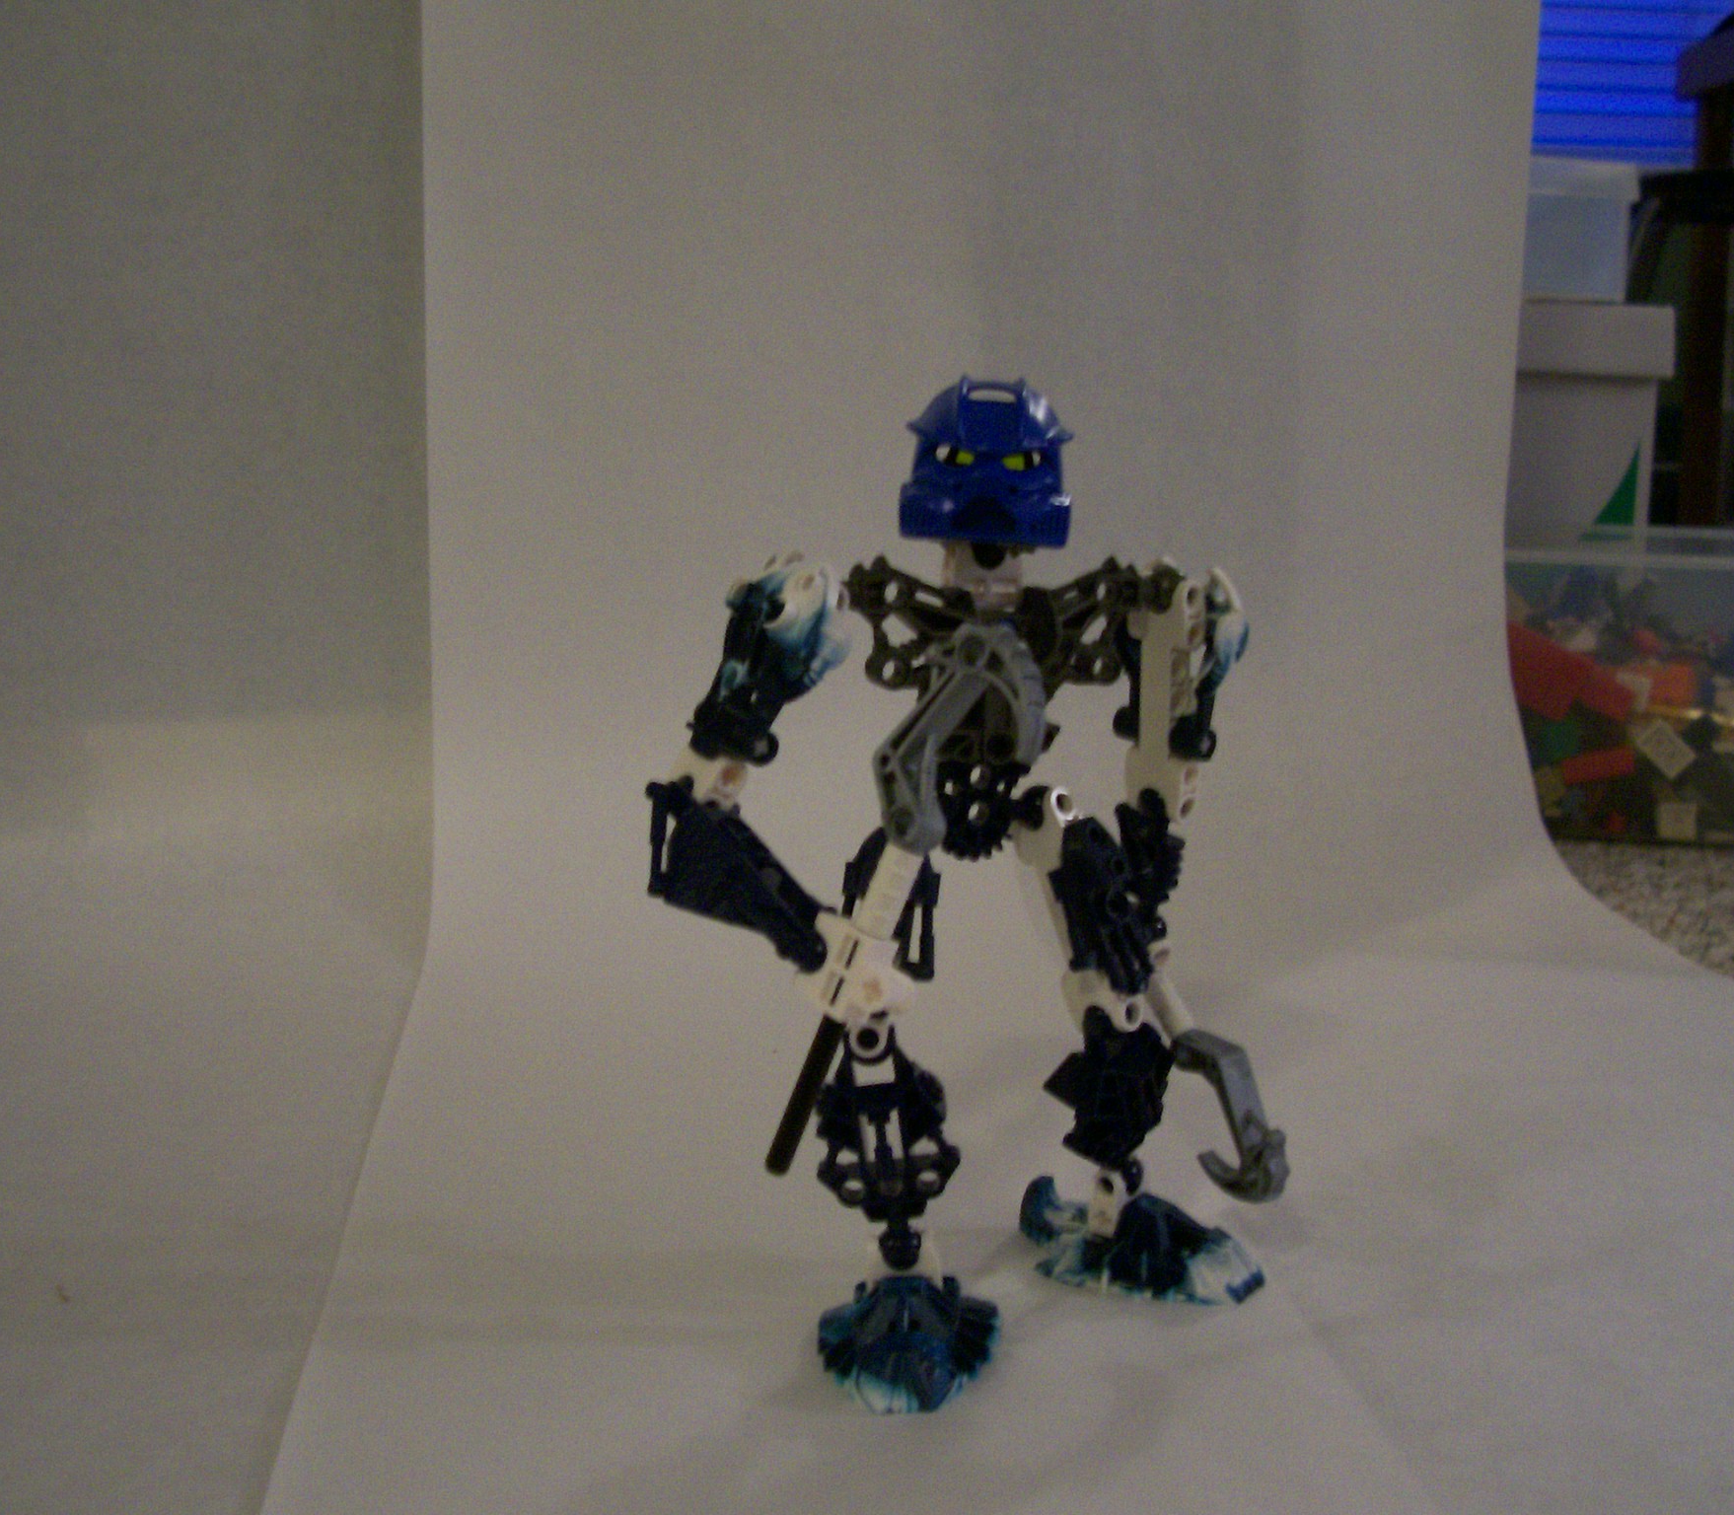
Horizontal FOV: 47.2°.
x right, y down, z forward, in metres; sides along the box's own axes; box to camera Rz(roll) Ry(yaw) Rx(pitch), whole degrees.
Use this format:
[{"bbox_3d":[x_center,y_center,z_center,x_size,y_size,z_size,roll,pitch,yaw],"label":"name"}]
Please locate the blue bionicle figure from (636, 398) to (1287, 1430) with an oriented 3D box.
[{"bbox_3d":[0.019,0.022,0.411,0.129,0.198,0.100,-1,7,-12],"label":"blue bionicle figure"}]

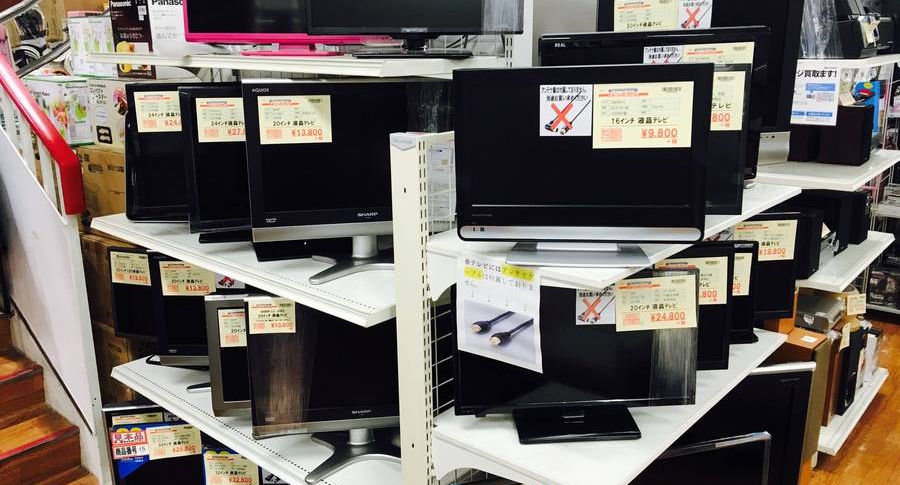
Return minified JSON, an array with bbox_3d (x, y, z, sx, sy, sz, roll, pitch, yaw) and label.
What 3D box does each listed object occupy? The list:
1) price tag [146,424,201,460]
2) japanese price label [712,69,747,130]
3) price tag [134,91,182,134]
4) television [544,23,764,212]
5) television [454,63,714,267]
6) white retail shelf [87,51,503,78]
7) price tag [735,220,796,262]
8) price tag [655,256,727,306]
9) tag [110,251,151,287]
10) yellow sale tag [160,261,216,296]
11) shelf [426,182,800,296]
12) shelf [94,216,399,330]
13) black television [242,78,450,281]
[{"bbox_3d":[-0.812,0.590,2.225,0.148,0.102,0.008,-3,16,-9],"label":"price tag"},{"bbox_3d":[0.422,-0.238,1.280,0.153,0.100,0.005,-2,16,-5],"label":"japanese price label"},{"bbox_3d":[-0.716,-0.329,1.900,0.153,0.100,0.005,-2,16,-3],"label":"price tag"},{"bbox_3d":[0.437,-0.275,1.650,0.485,0.360,0.180,0,16,2],"label":"television"},{"bbox_3d":[0.206,-0.134,1.240,0.390,0.309,0.170,-1,16,0],"label":"television"},{"bbox_3d":[-0.439,-0.436,1.820,1.180,0.035,0.350,13,21,40],"label":"white retail shelf"},{"bbox_3d":[0.753,-0.004,1.800,0.153,0.100,0.005,-3,16,-7],"label":"price tag"},{"bbox_3d":[0.491,0.081,1.535,0.148,0.102,0.008,-2,16,-4],"label":"price tag"},{"bbox_3d":[-1.000,0.083,2.370,0.148,0.102,0.008,3,16,13],"label":"tag"},{"bbox_3d":[-0.730,0.101,2.110,0.153,0.100,0.005,-1,16,1],"label":"yellow sale tag"},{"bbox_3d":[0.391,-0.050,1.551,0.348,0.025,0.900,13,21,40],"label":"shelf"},{"bbox_3d":[-0.451,0.004,2.005,1.209,0.034,0.445,13,21,40],"label":"shelf"},{"bbox_3d":[-0.184,-0.142,1.660,0.493,0.415,0.210,-3,16,-9],"label":"black television"}]

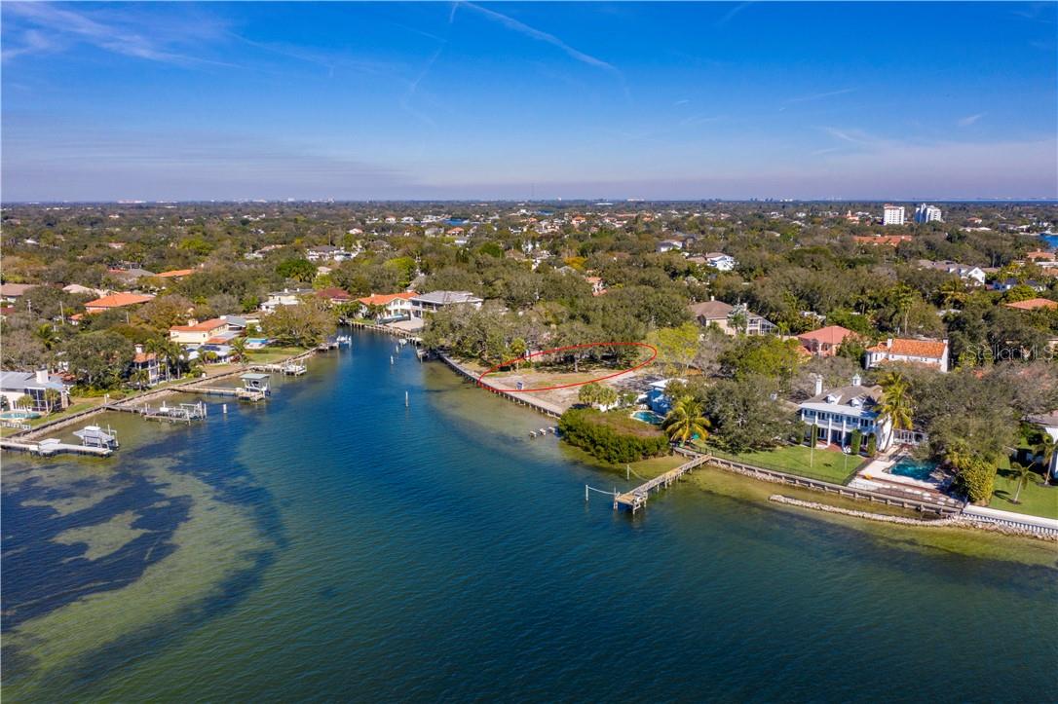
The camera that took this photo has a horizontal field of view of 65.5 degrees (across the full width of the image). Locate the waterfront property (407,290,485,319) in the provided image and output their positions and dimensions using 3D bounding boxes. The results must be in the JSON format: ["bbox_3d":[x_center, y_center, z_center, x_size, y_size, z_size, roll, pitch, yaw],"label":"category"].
[{"bbox_3d":[-31.200,-17.951,311.468,19.000,9.400,22.000,-9,14,-41],"label":"waterfront property"}]

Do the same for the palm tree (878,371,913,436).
[{"bbox_3d":[63.409,10.424,143.528,6.800,13.500,6.800,4,11,20],"label":"palm tree"}]

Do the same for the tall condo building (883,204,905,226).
[{"bbox_3d":[493.000,-179.213,1109.943,23.000,34.500,16.000,6,12,29],"label":"tall condo building"}]

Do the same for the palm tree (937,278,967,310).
[{"bbox_3d":[155.726,-19.347,302.563,9.000,14.400,9.000,0,11,0],"label":"palm tree"}]

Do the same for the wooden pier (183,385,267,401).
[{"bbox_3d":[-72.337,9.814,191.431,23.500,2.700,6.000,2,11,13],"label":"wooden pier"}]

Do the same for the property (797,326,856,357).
[{"bbox_3d":[85.200,-2.828,231.790,13.000,8.800,14.200,-4,11,-22],"label":"property"}]

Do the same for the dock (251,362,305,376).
[{"bbox_3d":[-65.689,4.748,214.352,14.800,2.400,3.400,3,11,18],"label":"dock"}]

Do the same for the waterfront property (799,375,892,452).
[{"bbox_3d":[58.044,10.456,148.519,13.200,11.400,12.500,8,13,37],"label":"waterfront property"}]

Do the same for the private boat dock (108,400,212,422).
[{"bbox_3d":[-80.660,12.453,175.600,24.500,3.300,7.000,3,11,18],"label":"private boat dock"}]

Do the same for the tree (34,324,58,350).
[{"bbox_3d":[-131.505,-2.862,222.941,6.000,9.600,6.000,-4,11,-20],"label":"tree"}]

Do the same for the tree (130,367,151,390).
[{"bbox_3d":[-90.170,6.375,190.782,4.600,5.700,4.600,0,11,0],"label":"tree"}]

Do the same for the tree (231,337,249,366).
[{"bbox_3d":[-75.555,-0.113,215.864,4.800,7.800,4.800,-4,11,-20],"label":"tree"}]

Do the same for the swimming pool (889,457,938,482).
[{"bbox_3d":[63.758,19.520,134.339,6.300,1.500,10.300,9,14,39],"label":"swimming pool"}]

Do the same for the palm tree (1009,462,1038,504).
[{"bbox_3d":[72.829,19.173,121.148,4.800,6.000,4.800,0,11,0],"label":"palm tree"}]

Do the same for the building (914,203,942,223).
[{"bbox_3d":[582.800,-199.692,1200.138,29.000,35.000,26.000,-2,11,-13],"label":"building"}]

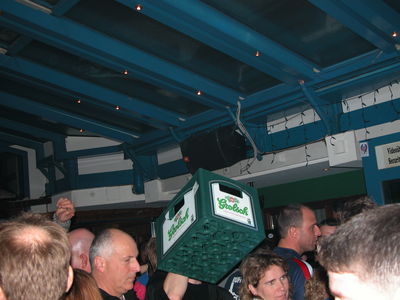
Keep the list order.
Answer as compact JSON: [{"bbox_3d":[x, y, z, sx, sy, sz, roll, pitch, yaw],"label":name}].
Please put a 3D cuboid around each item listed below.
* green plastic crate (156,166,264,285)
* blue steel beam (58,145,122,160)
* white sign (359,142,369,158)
[{"bbox_3d":[0.037,0.348,2.315,0.300,0.265,0.400,20,-50,-23],"label":"green plastic crate"},{"bbox_3d":[-1.488,0.034,7.000,0.930,0.095,0.100,-7,-10,10],"label":"blue steel beam"},{"bbox_3d":[1.367,0.002,4.350,0.010,0.120,0.080,3,-13,-41],"label":"white sign"}]

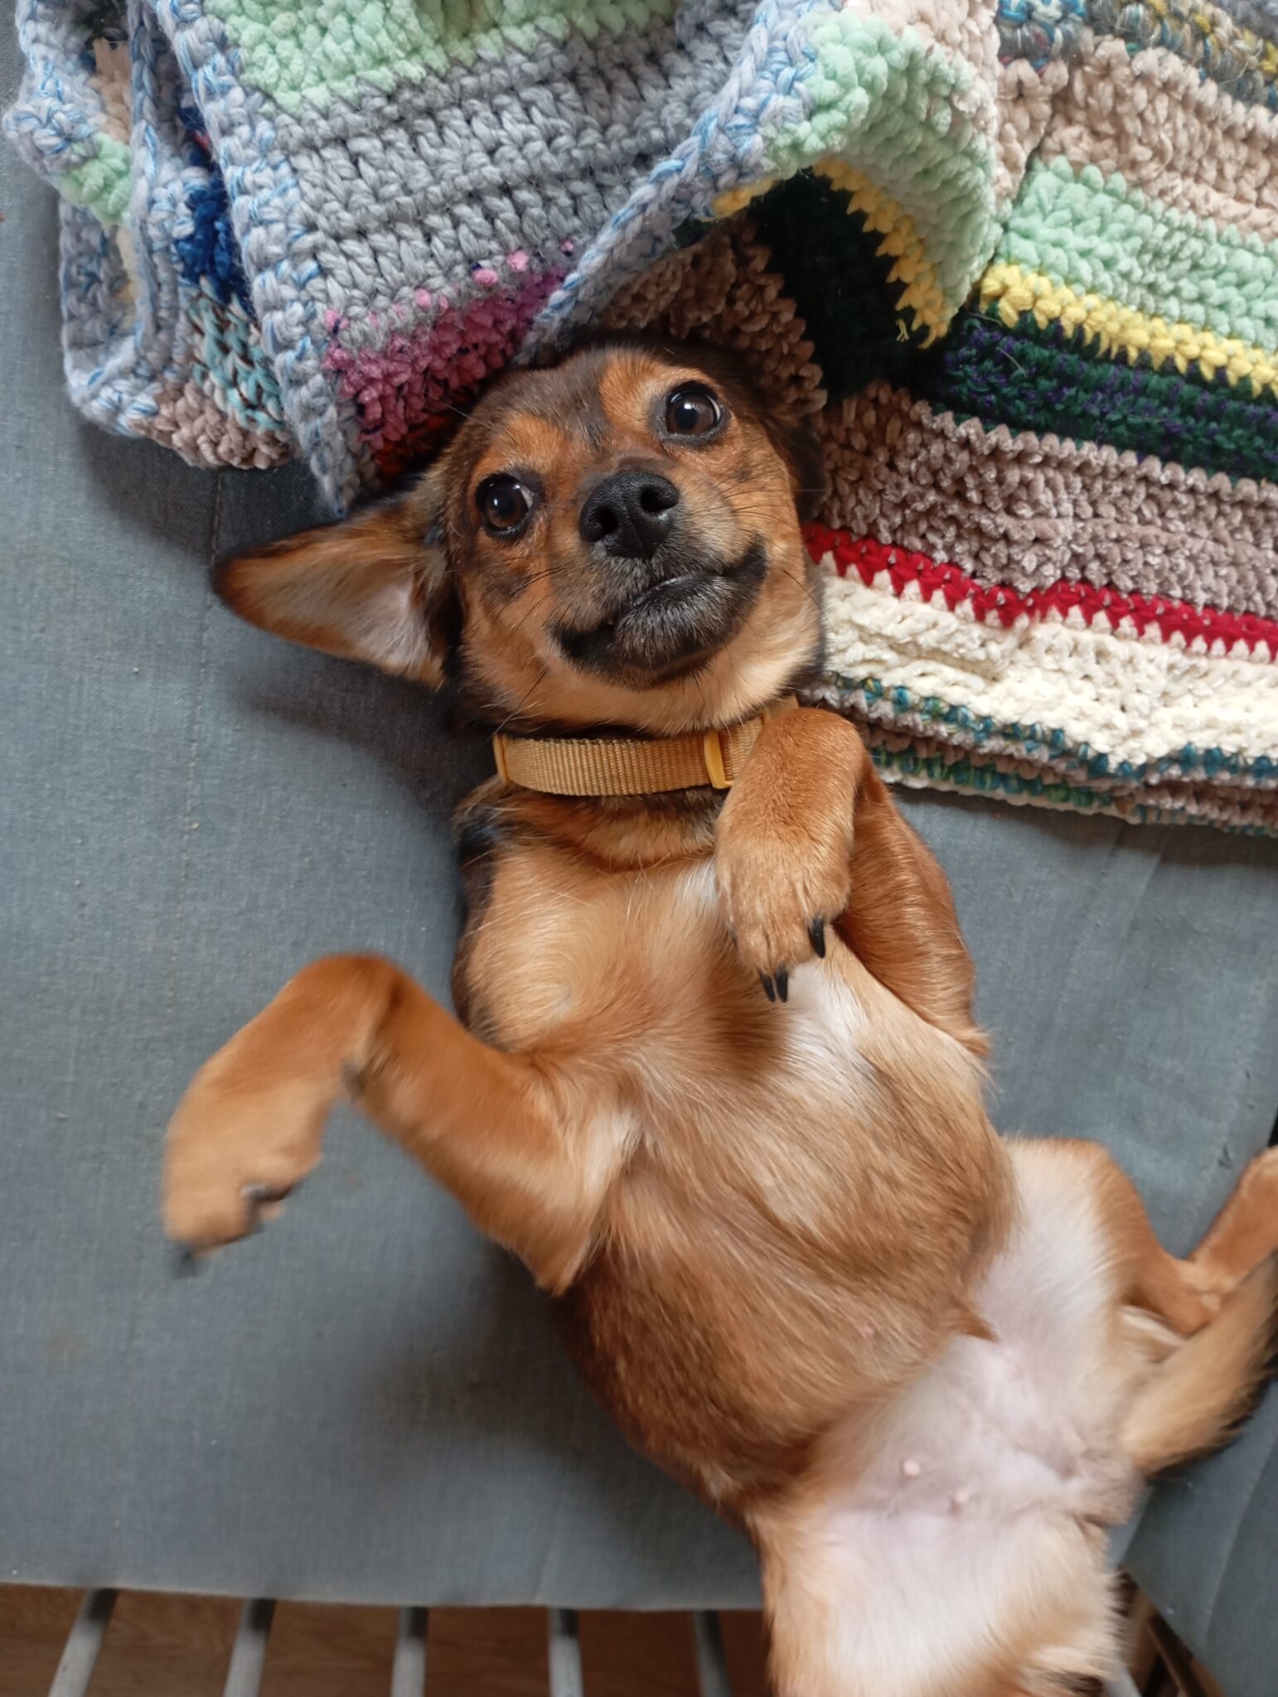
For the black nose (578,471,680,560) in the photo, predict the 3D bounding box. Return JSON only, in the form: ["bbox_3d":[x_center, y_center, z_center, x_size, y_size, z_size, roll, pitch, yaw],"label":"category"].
[{"bbox_3d":[-0.003,-0.103,0.423,0.031,0.022,0.025,-25,107,5],"label":"black nose"}]

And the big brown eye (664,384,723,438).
[{"bbox_3d":[0.019,-0.150,0.472,0.021,0.015,0.019,-26,107,0],"label":"big brown eye"}]

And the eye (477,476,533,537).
[{"bbox_3d":[-0.046,-0.120,0.478,0.021,0.015,0.019,-23,105,11],"label":"eye"}]

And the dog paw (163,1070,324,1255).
[{"bbox_3d":[-0.140,0.111,0.485,0.043,0.036,0.066,25,109,17],"label":"dog paw"}]

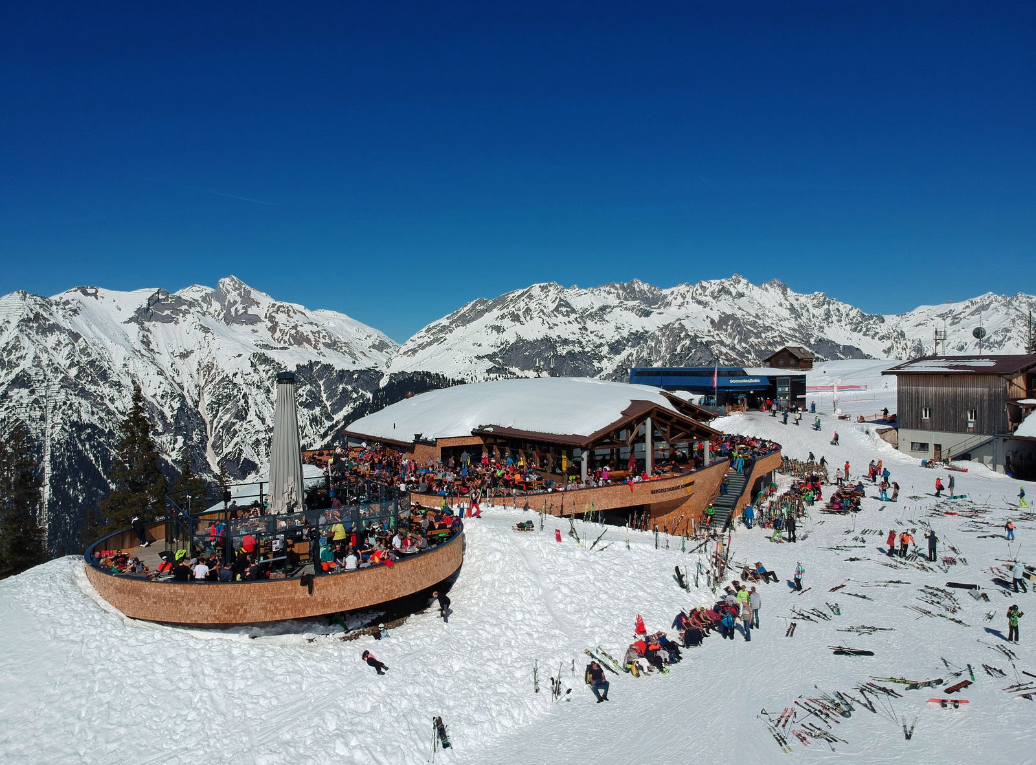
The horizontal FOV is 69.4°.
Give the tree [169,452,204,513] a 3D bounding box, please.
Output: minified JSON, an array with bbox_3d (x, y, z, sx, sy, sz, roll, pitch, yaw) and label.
[{"bbox_3d":[-24.807,8.330,56.000,2.700,6.000,2.700,0,1,-24],"label":"tree"}]

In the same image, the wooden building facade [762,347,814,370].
[{"bbox_3d":[57.897,-5.054,160.000,6.800,5.000,8.400,-1,1,-42],"label":"wooden building facade"}]

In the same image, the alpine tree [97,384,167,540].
[{"bbox_3d":[-25.719,5.706,50.000,4.600,11.300,4.600,-1,1,-27],"label":"alpine tree"}]

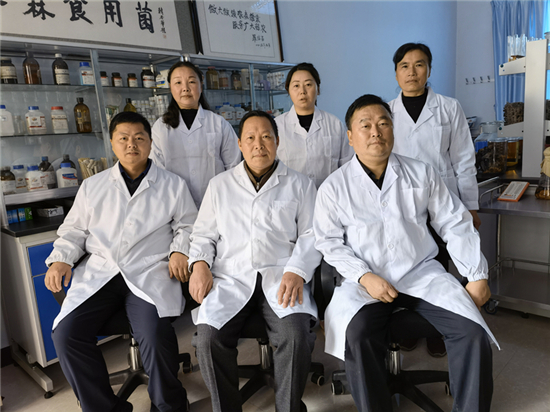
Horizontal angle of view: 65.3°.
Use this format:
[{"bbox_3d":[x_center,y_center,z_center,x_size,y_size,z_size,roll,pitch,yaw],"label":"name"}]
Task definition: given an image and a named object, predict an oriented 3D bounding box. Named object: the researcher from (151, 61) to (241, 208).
[{"bbox_3d":[-0.379,0.055,2.342,0.480,1.621,0.300,-4,10,-1],"label":"researcher"}]

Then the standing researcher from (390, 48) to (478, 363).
[{"bbox_3d":[0.741,-0.014,2.288,0.530,1.626,0.310,-2,10,10],"label":"standing researcher"}]

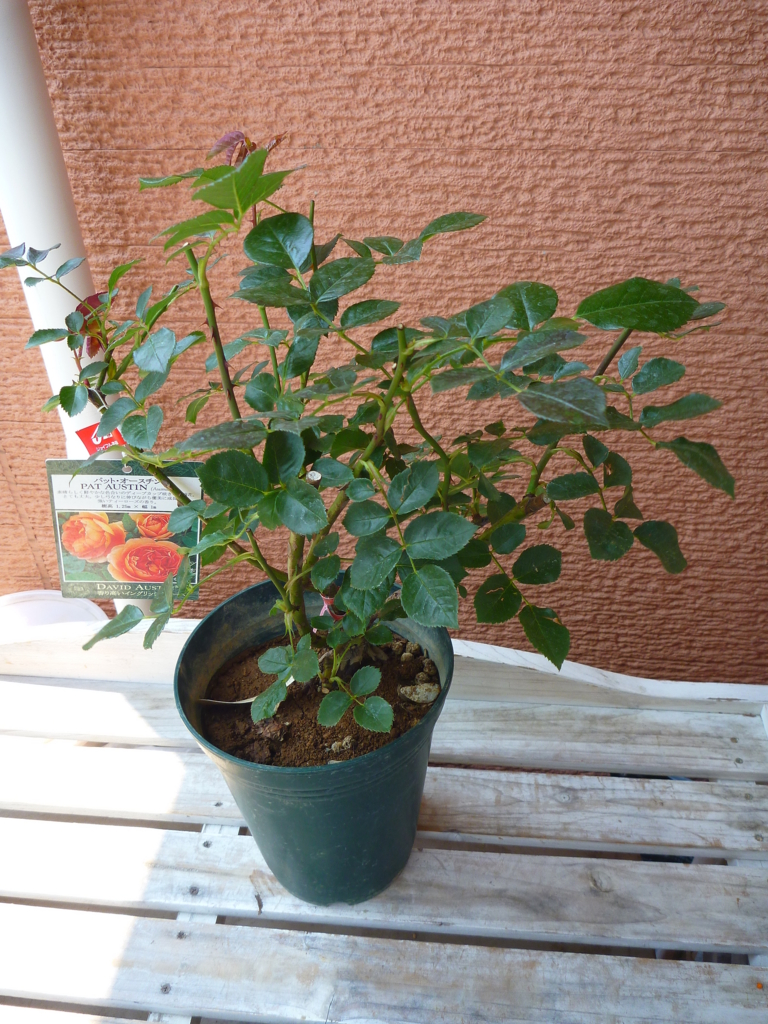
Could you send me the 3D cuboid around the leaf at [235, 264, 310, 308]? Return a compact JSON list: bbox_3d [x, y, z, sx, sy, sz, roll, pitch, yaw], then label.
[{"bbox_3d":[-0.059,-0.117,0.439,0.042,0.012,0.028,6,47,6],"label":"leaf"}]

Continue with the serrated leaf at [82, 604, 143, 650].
[{"bbox_3d":[-0.180,0.076,0.551,0.046,0.009,0.022,-28,42,0],"label":"serrated leaf"}]

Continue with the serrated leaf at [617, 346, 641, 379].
[{"bbox_3d":[0.133,-0.079,0.446,0.011,0.005,0.022,31,90,35],"label":"serrated leaf"}]

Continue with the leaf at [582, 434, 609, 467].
[{"bbox_3d":[0.130,-0.038,0.511,0.021,0.009,0.030,26,40,-23],"label":"leaf"}]

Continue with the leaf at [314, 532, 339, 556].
[{"bbox_3d":[-0.033,0.020,0.513,0.016,0.005,0.019,-7,36,16],"label":"leaf"}]

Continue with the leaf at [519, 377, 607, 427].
[{"bbox_3d":[0.087,-0.053,0.402,0.049,0.008,0.031,28,66,26],"label":"leaf"}]

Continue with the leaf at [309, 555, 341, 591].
[{"bbox_3d":[-0.039,0.041,0.557,0.021,0.006,0.028,6,64,11],"label":"leaf"}]

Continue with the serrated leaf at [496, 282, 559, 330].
[{"bbox_3d":[0.078,-0.112,0.452,0.035,0.008,0.044,-7,50,2],"label":"serrated leaf"}]

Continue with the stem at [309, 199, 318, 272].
[{"bbox_3d":[-0.036,-0.141,0.425,0.003,0.037,0.003,3,36,5],"label":"stem"}]

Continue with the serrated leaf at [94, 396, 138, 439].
[{"bbox_3d":[-0.163,-0.058,0.505,0.032,0.009,0.016,-40,62,-11],"label":"serrated leaf"}]

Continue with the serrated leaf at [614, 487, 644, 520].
[{"bbox_3d":[0.153,-0.005,0.519,0.022,0.012,0.029,-11,28,47],"label":"serrated leaf"}]

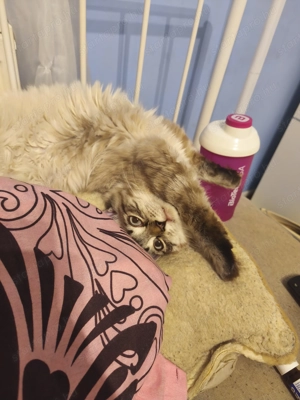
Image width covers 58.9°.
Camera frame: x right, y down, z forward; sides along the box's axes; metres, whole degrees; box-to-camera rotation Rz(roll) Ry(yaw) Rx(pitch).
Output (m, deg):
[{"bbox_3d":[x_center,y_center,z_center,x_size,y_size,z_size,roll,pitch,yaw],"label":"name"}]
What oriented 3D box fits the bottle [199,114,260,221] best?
[{"bbox_3d":[0.130,-0.055,0.474,0.099,0.188,0.099,-14,40,-21],"label":"bottle"}]

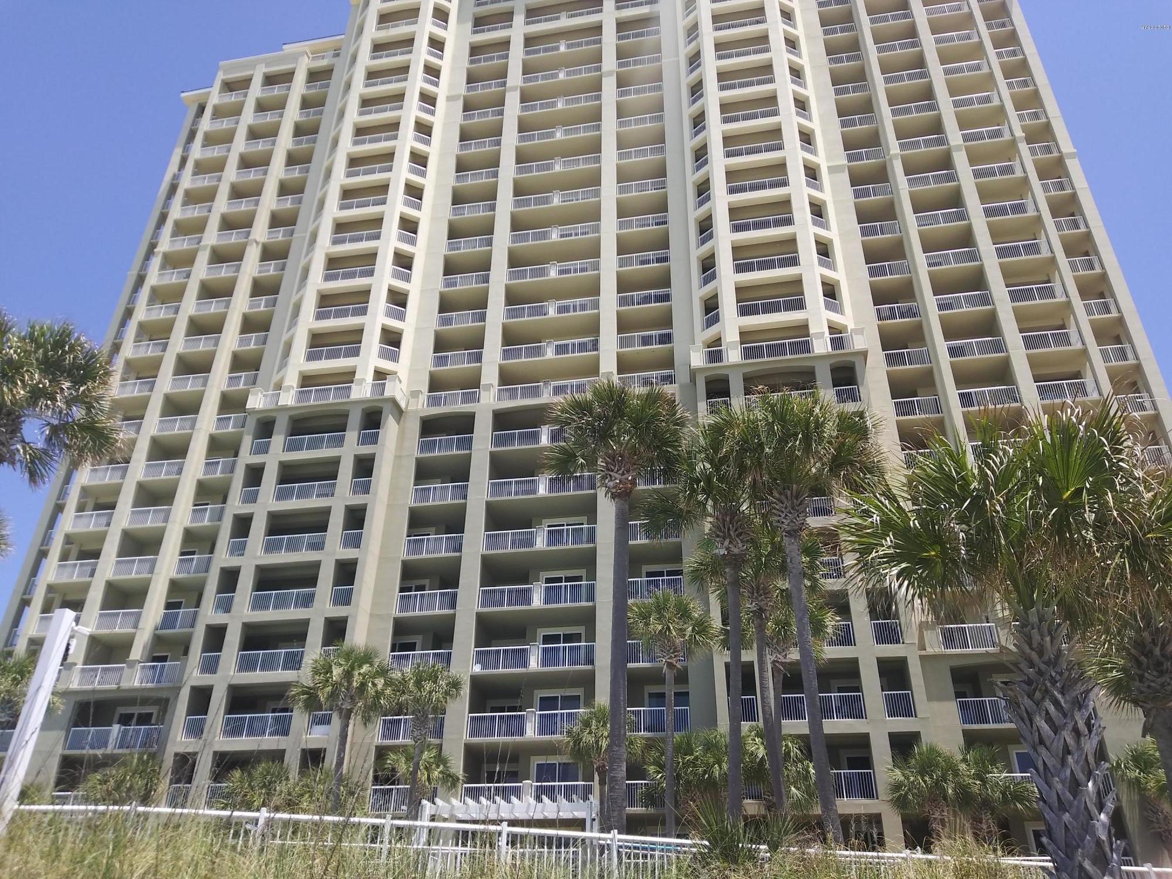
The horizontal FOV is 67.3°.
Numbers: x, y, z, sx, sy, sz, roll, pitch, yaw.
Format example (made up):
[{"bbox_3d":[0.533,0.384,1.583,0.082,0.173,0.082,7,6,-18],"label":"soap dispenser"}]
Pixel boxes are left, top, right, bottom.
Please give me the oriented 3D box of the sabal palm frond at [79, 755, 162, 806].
[{"bbox_3d":[-17.946,13.195,33.822,2.750,1.924,2.750,15,-33,-22],"label":"sabal palm frond"}]

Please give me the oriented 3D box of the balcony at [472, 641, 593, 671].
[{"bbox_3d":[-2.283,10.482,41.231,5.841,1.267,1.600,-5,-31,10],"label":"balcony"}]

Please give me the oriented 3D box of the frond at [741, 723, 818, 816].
[{"bbox_3d":[6.710,11.423,30.561,2.500,2.807,2.500,-5,-31,10],"label":"frond"}]

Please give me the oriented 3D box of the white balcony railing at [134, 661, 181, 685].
[{"bbox_3d":[-21.950,12.018,45.069,2.420,1.112,0.080,-5,-31,10],"label":"white balcony railing"}]

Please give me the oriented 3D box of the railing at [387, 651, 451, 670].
[{"bbox_3d":[-8.052,10.838,42.688,3.160,1.080,0.080,-5,-31,10],"label":"railing"}]

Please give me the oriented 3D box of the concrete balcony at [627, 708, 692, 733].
[{"bbox_3d":[3.197,12.794,39.465,3.045,1.100,1.200,-5,-31,10],"label":"concrete balcony"}]

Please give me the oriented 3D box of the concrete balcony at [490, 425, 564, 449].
[{"bbox_3d":[-2.154,0.081,48.195,5.890,1.100,1.200,-5,-31,10],"label":"concrete balcony"}]

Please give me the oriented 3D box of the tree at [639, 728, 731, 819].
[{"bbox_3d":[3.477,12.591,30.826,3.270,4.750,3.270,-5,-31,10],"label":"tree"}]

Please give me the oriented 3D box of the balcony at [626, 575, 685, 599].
[{"bbox_3d":[3.150,7.323,41.311,3.042,1.200,1.500,-5,-31,10],"label":"balcony"}]

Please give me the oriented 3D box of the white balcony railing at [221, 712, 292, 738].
[{"bbox_3d":[-14.536,12.689,38.964,3.372,1.015,0.100,-5,-31,10],"label":"white balcony railing"}]

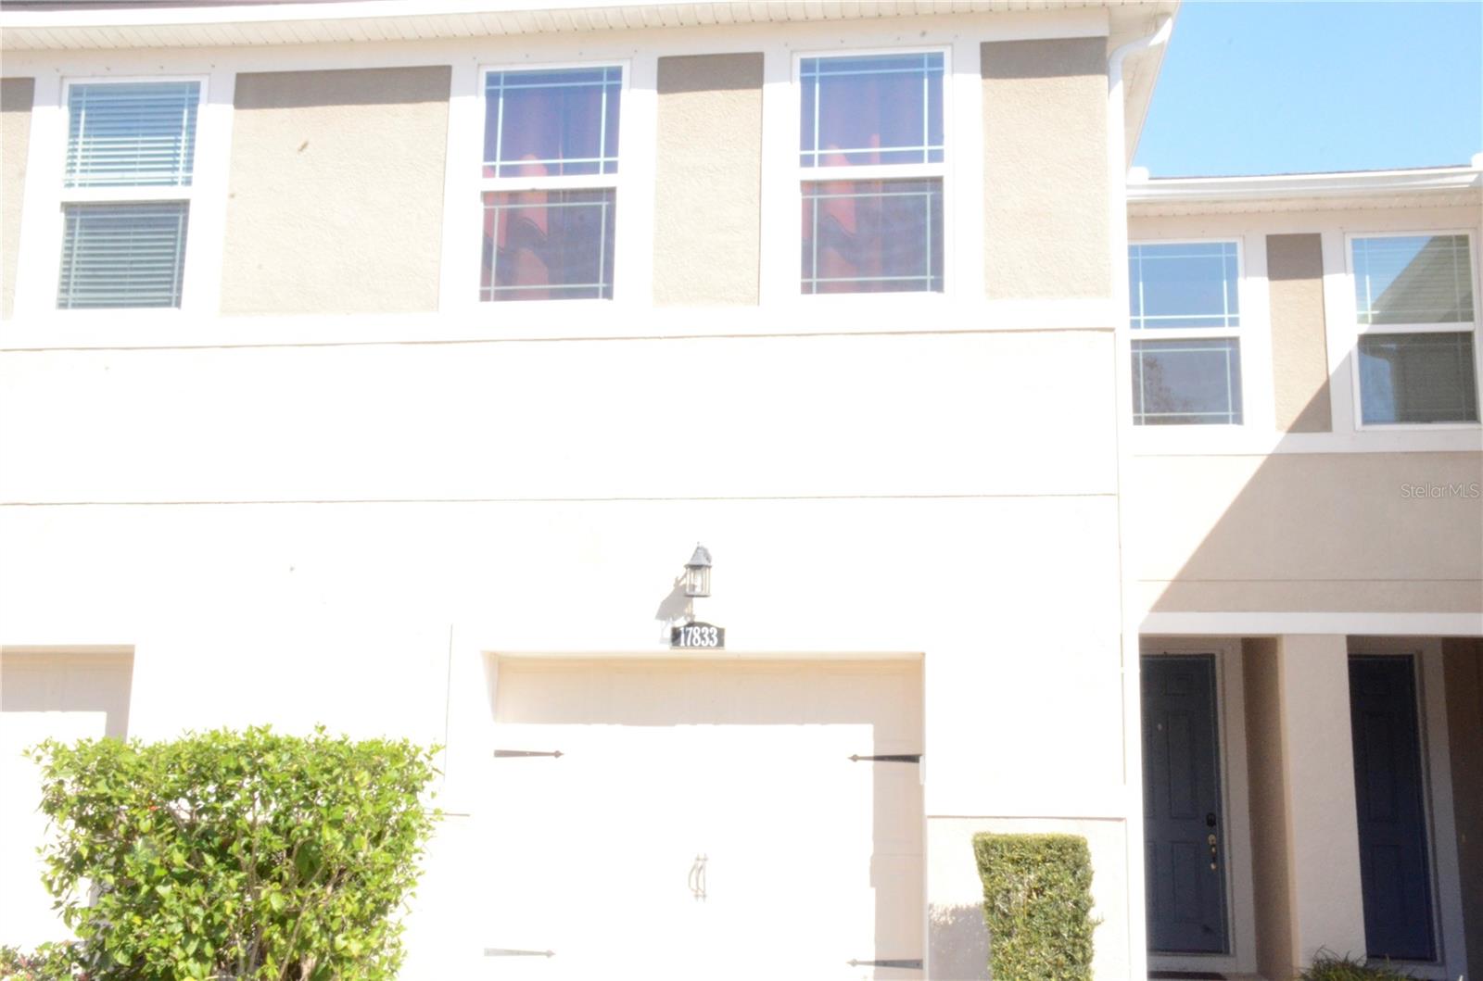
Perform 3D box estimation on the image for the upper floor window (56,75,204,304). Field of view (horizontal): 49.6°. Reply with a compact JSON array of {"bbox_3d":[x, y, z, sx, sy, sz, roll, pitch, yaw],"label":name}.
[{"bbox_3d":[-3.735,-1.803,9.780,0.858,1.477,0.100,-1,-11,7],"label":"upper floor window"}]

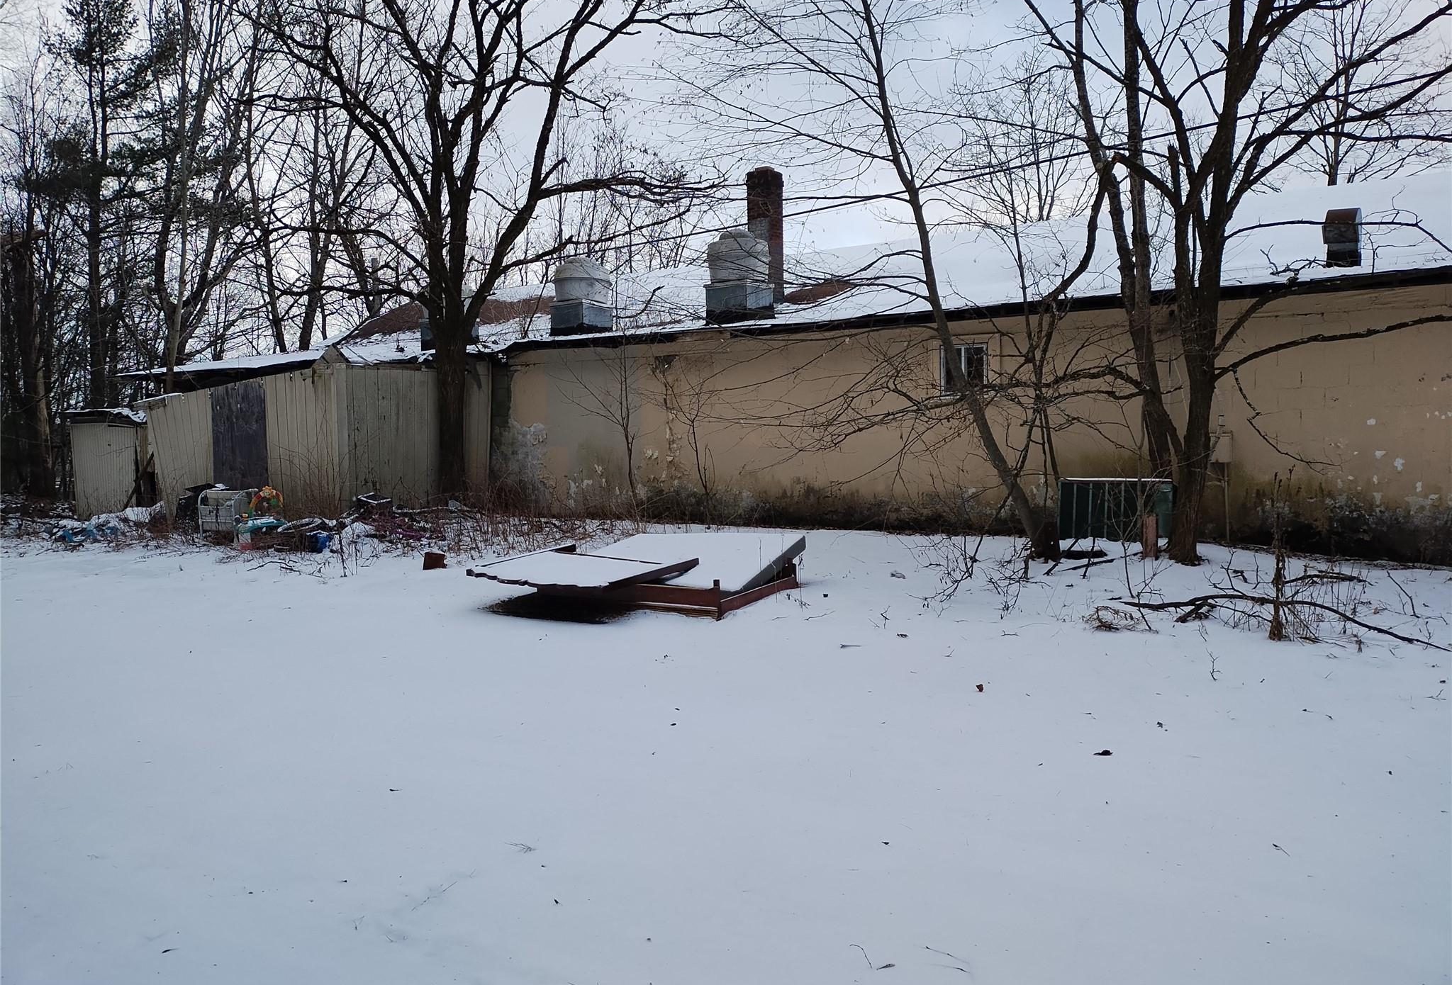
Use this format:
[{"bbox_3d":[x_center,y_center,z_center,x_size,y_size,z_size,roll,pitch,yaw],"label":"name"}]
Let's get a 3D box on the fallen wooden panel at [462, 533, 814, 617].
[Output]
[{"bbox_3d":[-0.647,0.643,8.664,2.060,0.430,1.990,1,4,24],"label":"fallen wooden panel"}]

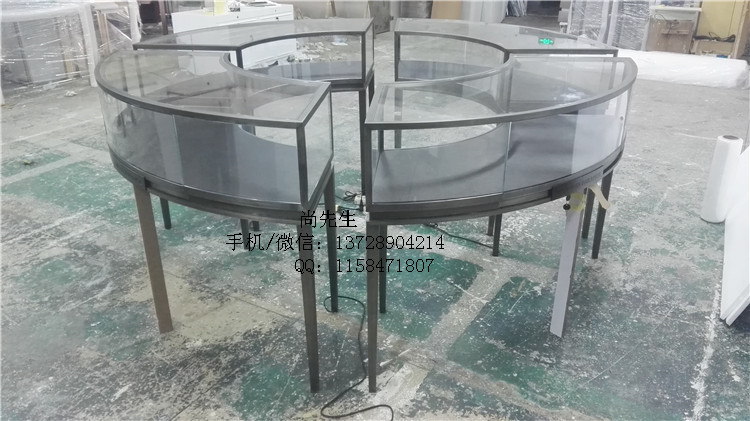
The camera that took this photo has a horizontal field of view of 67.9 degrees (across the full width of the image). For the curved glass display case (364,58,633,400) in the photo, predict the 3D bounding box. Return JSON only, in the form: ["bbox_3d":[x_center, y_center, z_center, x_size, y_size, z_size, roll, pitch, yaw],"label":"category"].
[{"bbox_3d":[0.493,-0.014,2.153,1.385,0.970,0.625,-20,32,-34],"label":"curved glass display case"}]

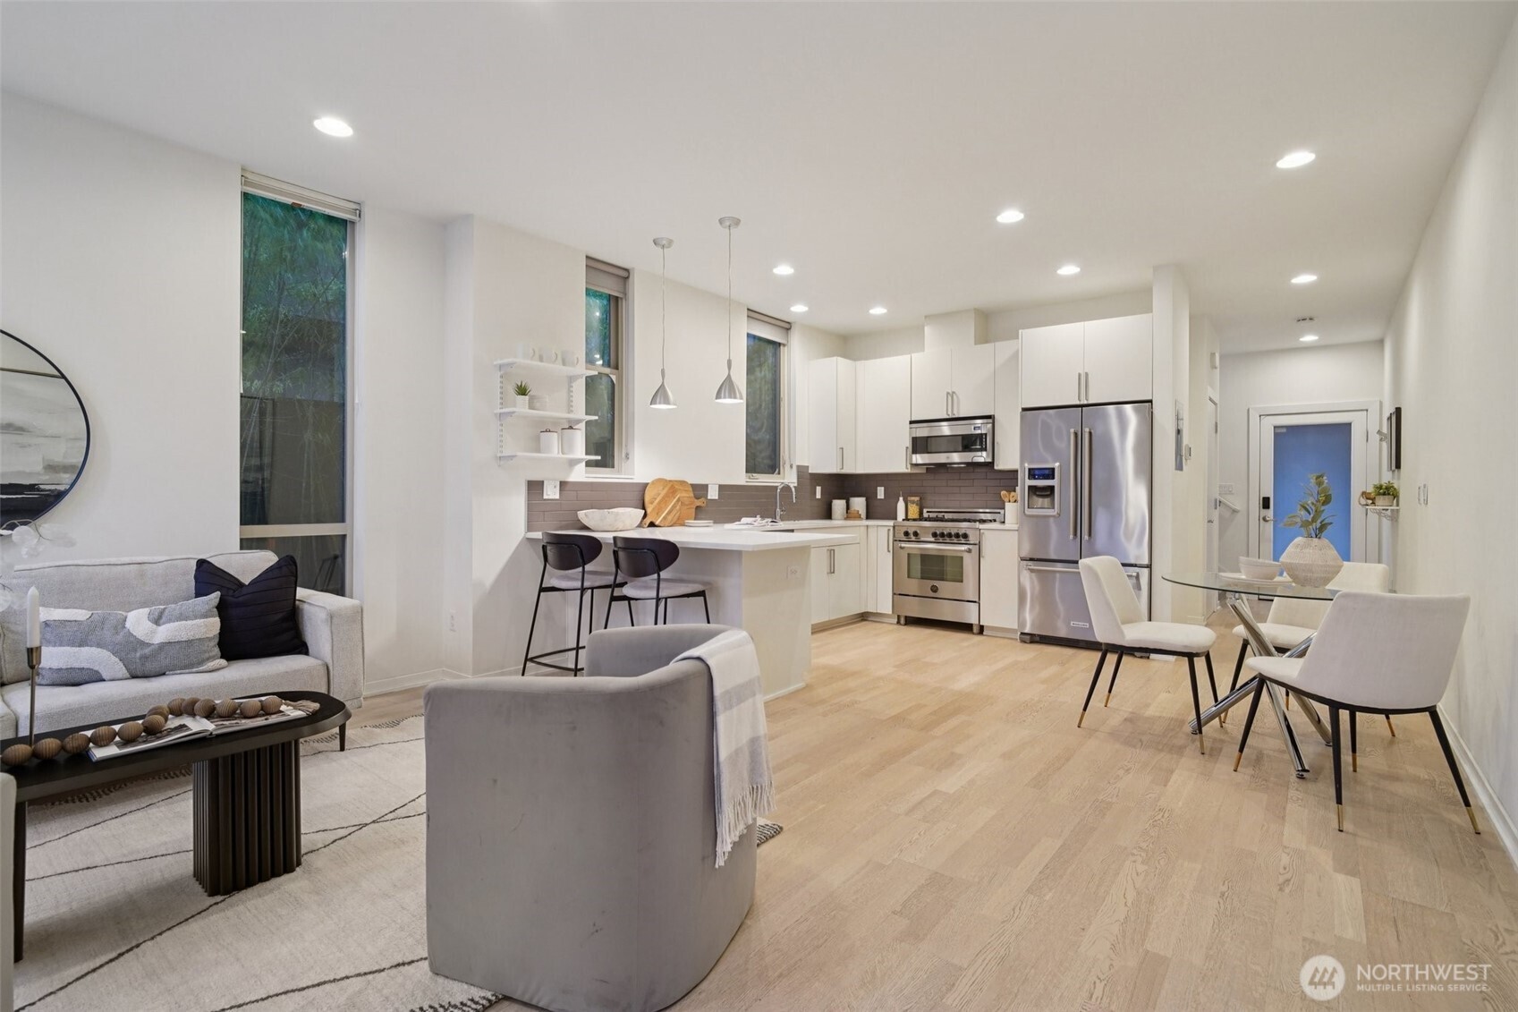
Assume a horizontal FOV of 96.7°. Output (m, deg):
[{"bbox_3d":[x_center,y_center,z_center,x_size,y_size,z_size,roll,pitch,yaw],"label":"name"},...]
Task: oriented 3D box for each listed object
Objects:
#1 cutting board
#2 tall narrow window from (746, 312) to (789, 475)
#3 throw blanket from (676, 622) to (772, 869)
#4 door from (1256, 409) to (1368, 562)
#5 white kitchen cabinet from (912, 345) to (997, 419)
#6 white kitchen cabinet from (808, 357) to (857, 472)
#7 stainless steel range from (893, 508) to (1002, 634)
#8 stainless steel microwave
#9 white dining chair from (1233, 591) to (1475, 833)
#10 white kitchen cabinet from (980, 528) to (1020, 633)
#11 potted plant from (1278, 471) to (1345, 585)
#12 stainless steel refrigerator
[{"bbox_3d":[-0.635,-0.023,5.161,0.070,0.370,0.620,-9,-6,39],"label":"cutting board"},{"bbox_3d":[0.051,-0.987,6.188,0.120,1.490,0.720,1,1,40],"label":"tall narrow window"},{"bbox_3d":[-0.091,0.601,1.790,0.200,0.480,0.390,1,0,20],"label":"throw blanket"},{"bbox_3d":[5.944,0.027,7.264,0.900,2.075,0.050,1,0,40],"label":"door"},{"bbox_3d":[1.786,-1.067,6.010,0.758,0.605,0.335,1,1,40],"label":"white kitchen cabinet"},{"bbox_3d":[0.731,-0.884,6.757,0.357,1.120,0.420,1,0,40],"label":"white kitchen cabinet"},{"bbox_3d":[1.689,0.551,5.999,0.780,1.030,0.660,1,1,40],"label":"stainless steel range"},{"bbox_3d":[1.772,-0.557,5.981,0.755,0.395,0.400,1,1,40],"label":"stainless steel microwave"},{"bbox_3d":[2.184,0.689,2.494,0.500,0.800,0.560,0,1,2],"label":"white dining chair"},{"bbox_3d":[2.102,0.590,5.588,0.300,0.800,0.600,1,1,40],"label":"white kitchen cabinet"},{"bbox_3d":[2.312,0.094,2.813,0.210,0.476,0.210,1,1,40],"label":"potted plant"},{"bbox_3d":[2.575,0.178,5.228,0.900,1.800,0.730,1,1,40],"label":"stainless steel refrigerator"}]

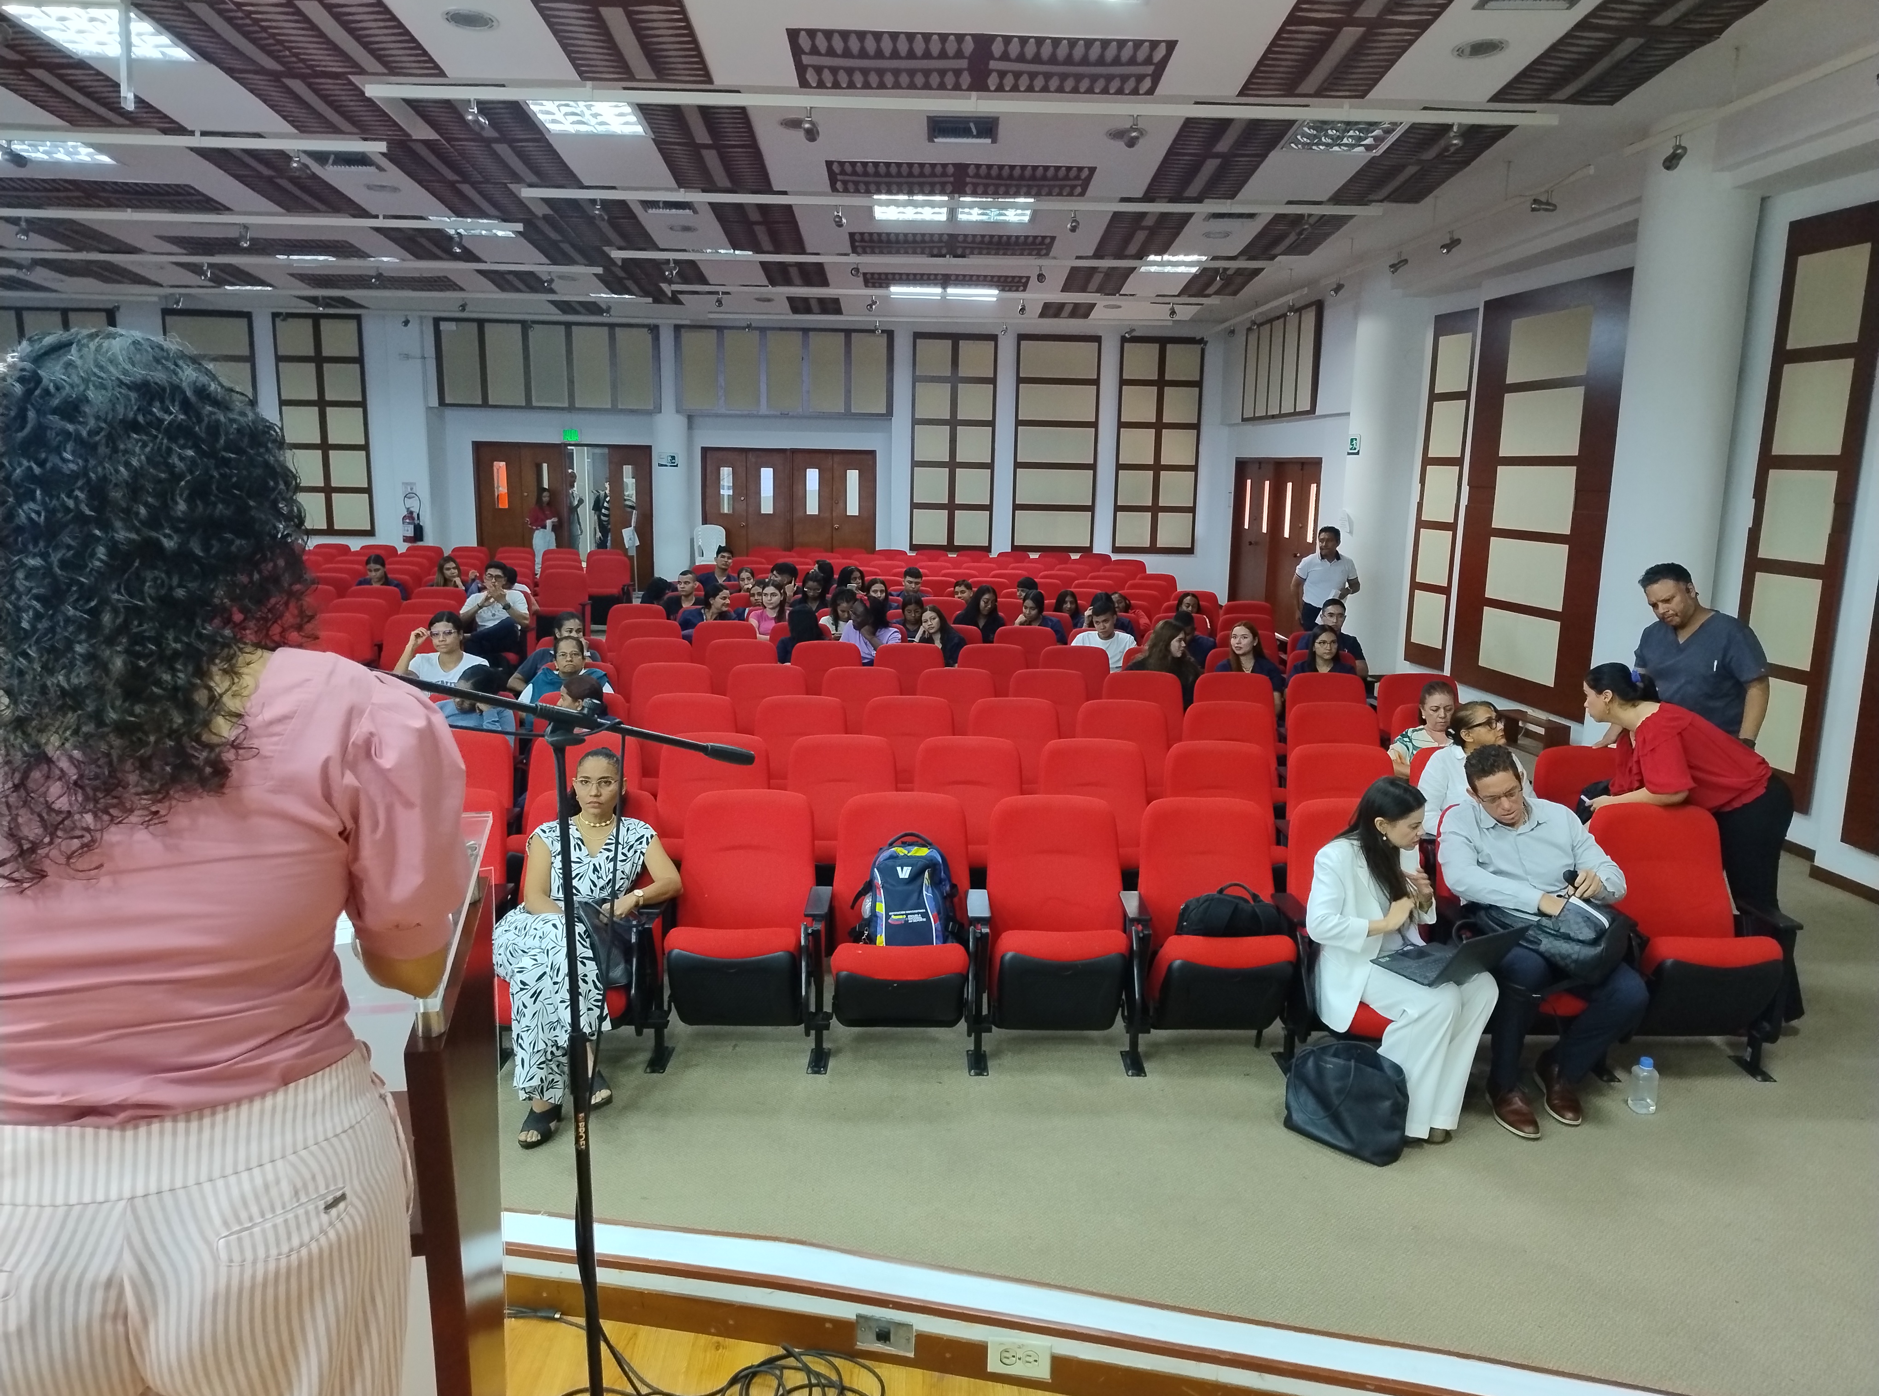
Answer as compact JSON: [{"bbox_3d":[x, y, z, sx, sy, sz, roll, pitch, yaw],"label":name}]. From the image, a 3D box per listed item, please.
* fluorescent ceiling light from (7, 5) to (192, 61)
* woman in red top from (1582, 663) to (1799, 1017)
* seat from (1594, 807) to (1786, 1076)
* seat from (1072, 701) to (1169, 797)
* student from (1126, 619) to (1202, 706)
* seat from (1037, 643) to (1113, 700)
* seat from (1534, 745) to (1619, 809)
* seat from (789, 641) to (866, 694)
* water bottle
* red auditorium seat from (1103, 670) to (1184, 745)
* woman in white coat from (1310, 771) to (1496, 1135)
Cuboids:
[{"bbox_3d":[-4.016,-3.185,6.269,0.610,0.070,0.610,1,4,-1],"label":"fluorescent ceiling light"},{"bbox_3d":[2.973,0.567,5.225,0.830,1.386,0.480,5,11,20],"label":"woman in red top"},{"bbox_3d":[2.705,0.898,4.800,0.560,0.920,0.600,1,10,-1],"label":"seat"},{"bbox_3d":[0.984,0.496,6.778,0.575,0.900,0.640,1,10,-1],"label":"seat"},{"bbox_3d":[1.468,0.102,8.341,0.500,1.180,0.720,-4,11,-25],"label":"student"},{"bbox_3d":[0.959,0.131,8.807,0.575,0.900,0.640,1,10,-1],"label":"seat"},{"bbox_3d":[2.873,0.736,5.656,0.560,0.950,0.600,1,10,0],"label":"seat"},{"bbox_3d":[-0.757,0.141,8.558,0.560,0.950,0.600,1,10,0],"label":"seat"},{"bbox_3d":[2.334,1.278,4.317,0.080,0.182,0.080,1,10,-2],"label":"water bottle"},{"bbox_3d":[1.191,0.359,7.555,0.560,0.950,0.600,1,10,0],"label":"red auditorium seat"},{"bbox_3d":[1.454,0.810,4.245,0.490,1.090,0.720,-6,13,-33],"label":"woman in white coat"}]

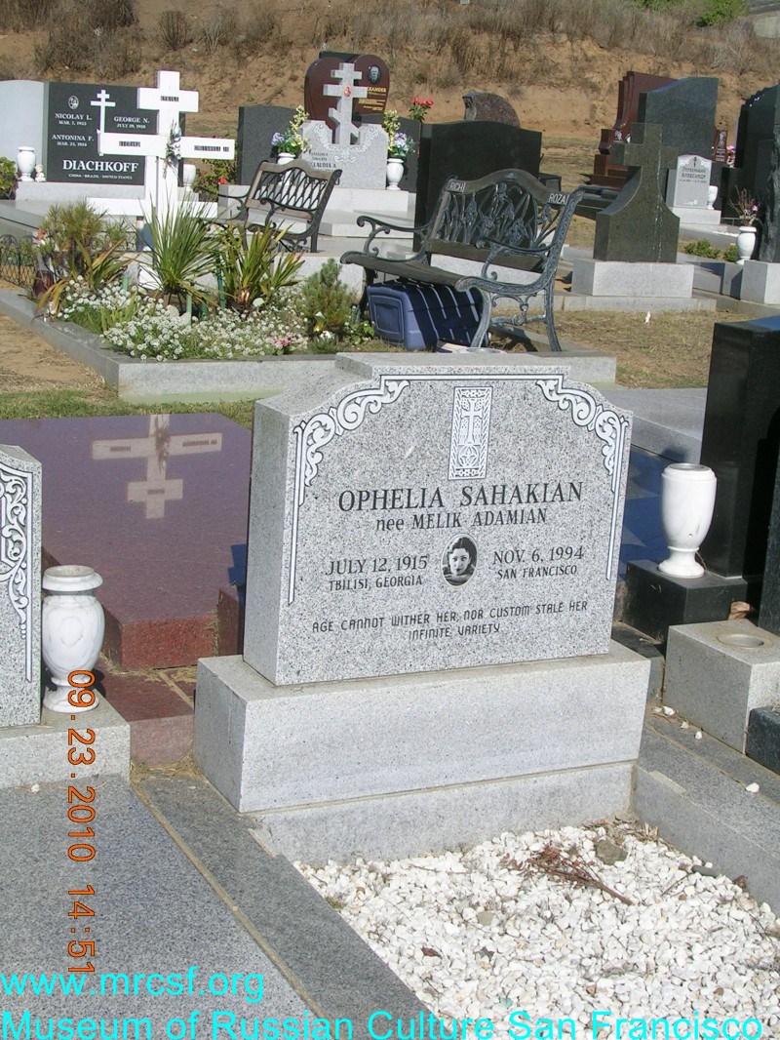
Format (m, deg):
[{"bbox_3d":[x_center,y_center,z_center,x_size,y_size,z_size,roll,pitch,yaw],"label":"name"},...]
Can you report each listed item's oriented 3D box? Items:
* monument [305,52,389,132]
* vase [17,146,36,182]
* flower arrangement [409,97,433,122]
[{"bbox_3d":[-0.450,-4.540,18.600,0.980,1.080,0.250,-3,15,-27],"label":"monument"},{"bbox_3d":[-3.080,-3.010,14.500,0.153,0.287,0.153,-3,15,-27],"label":"vase"},{"bbox_3d":[0.275,-3.673,15.300,0.200,0.230,0.200,-3,15,-26],"label":"flower arrangement"}]

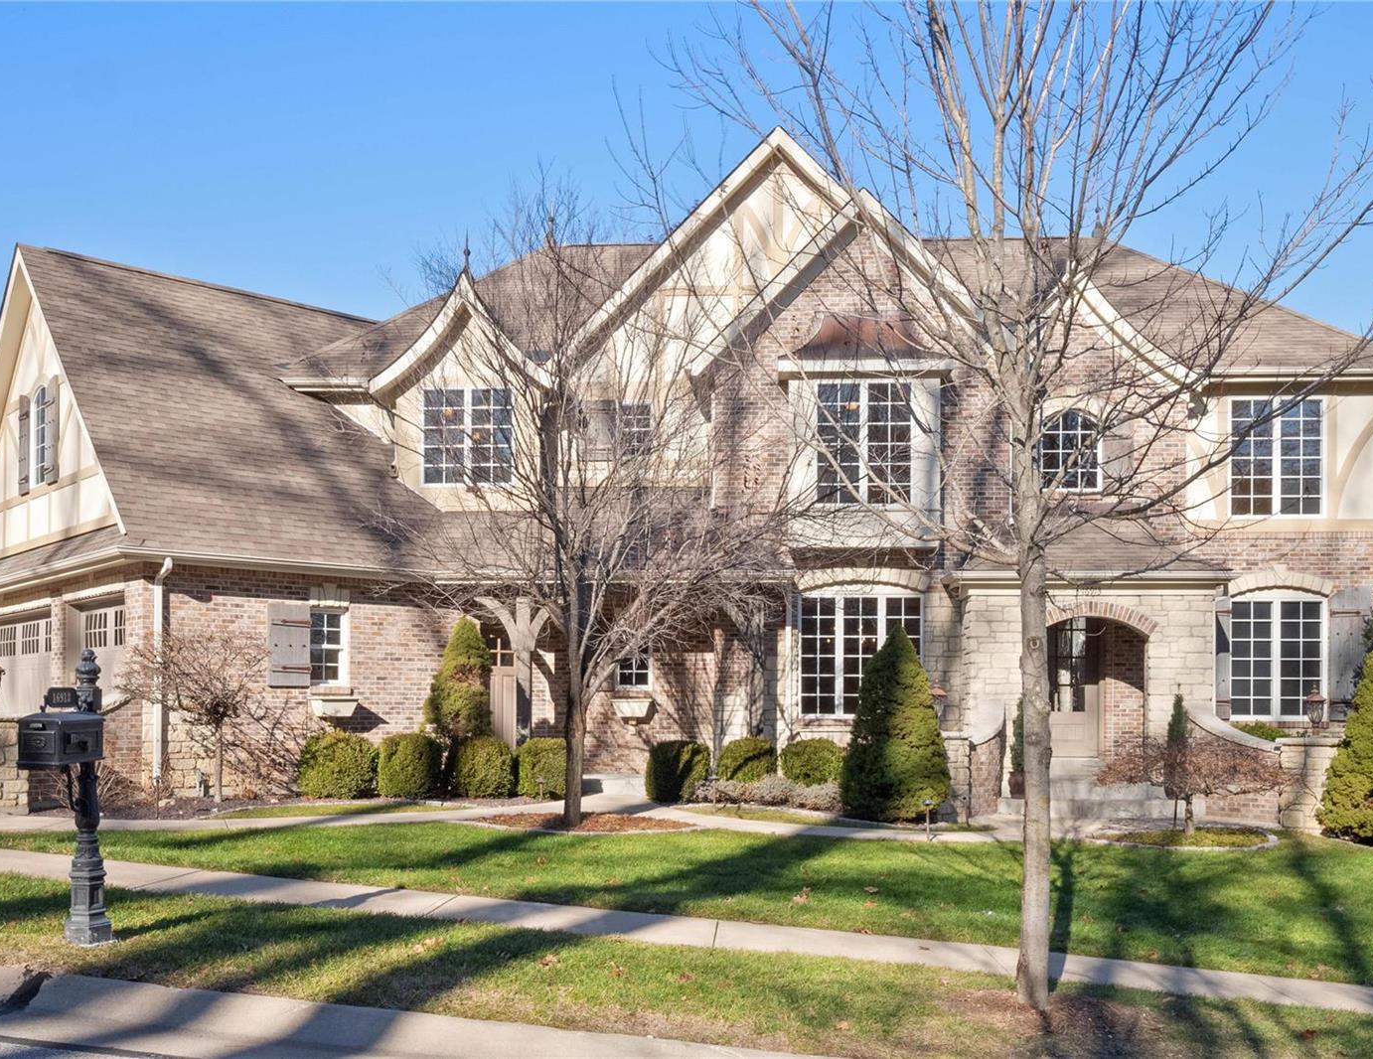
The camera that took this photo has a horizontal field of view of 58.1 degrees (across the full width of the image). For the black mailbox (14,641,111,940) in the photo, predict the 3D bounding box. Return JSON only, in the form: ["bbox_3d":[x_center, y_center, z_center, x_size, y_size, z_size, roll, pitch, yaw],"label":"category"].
[{"bbox_3d":[-3.480,1.557,7.020,0.260,1.680,0.580,0,-3,9],"label":"black mailbox"}]

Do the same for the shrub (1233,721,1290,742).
[{"bbox_3d":[8.115,3.111,17.500,0.880,0.780,0.850,0,-2,0],"label":"shrub"}]

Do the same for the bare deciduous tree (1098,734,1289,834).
[{"bbox_3d":[6.920,3.496,16.900,2.550,1.380,2.400,0,-2,1],"label":"bare deciduous tree"}]

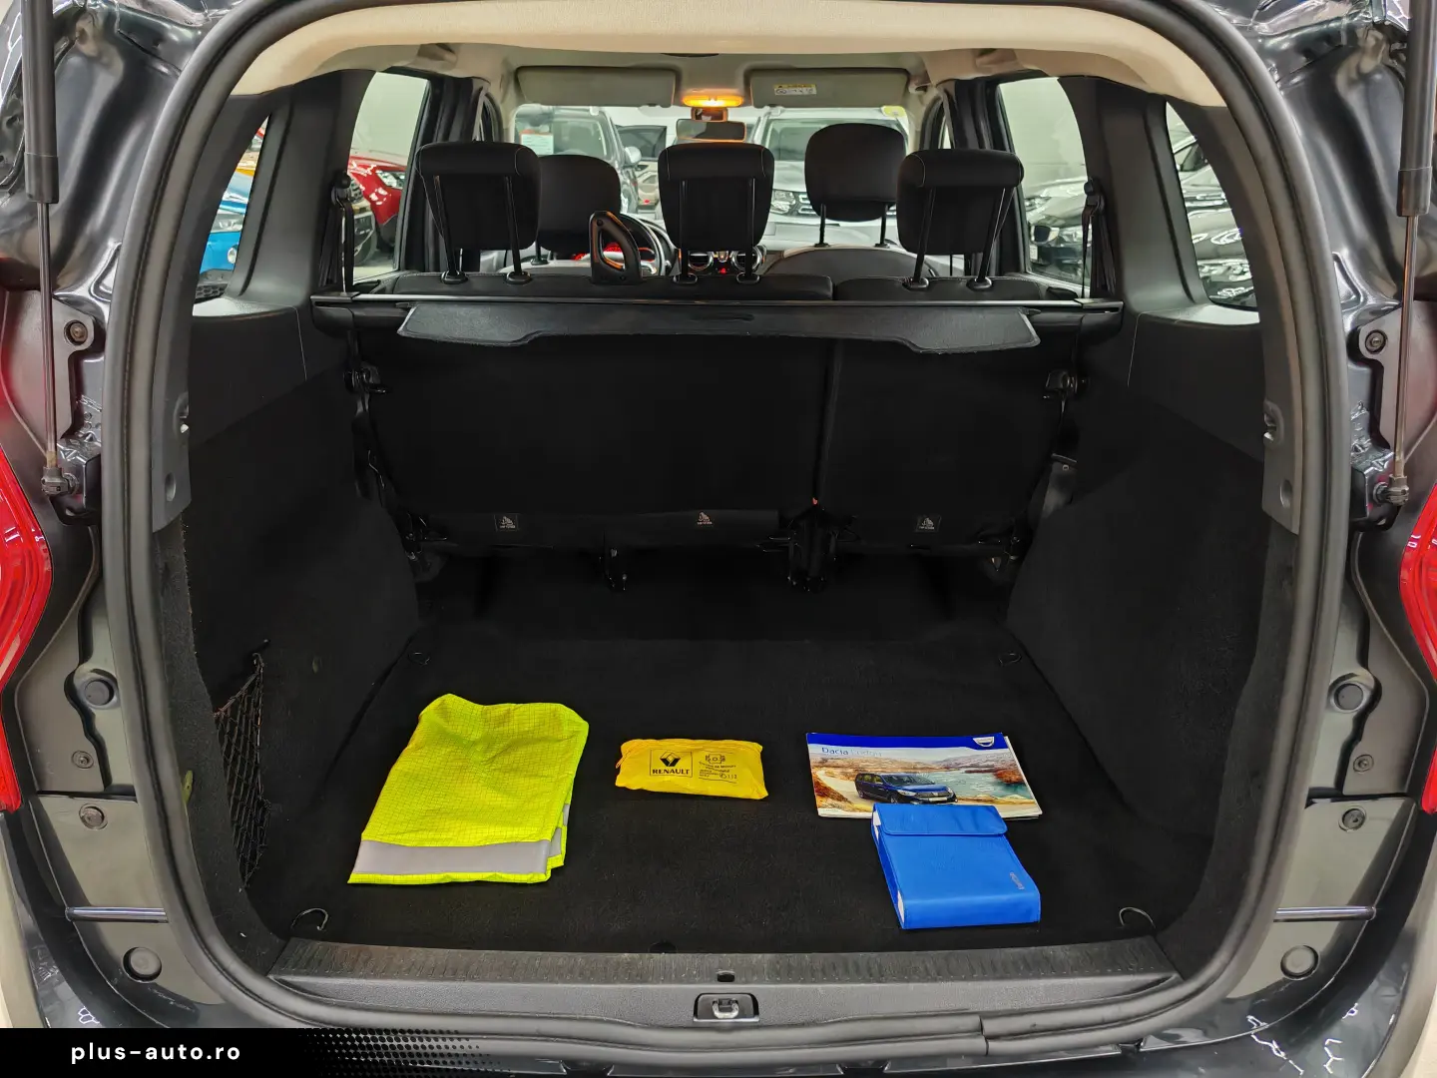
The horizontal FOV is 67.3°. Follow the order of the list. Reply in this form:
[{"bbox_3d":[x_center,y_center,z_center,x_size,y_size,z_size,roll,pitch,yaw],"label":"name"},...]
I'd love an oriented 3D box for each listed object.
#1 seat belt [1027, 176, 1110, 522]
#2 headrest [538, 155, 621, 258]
[{"bbox_3d":[0.613,-0.315,1.910,0.080,0.610,0.130,0,23,0],"label":"seat belt"},{"bbox_3d":[-0.364,-0.817,2.640,0.235,0.220,0.110,0,35,0],"label":"headrest"}]

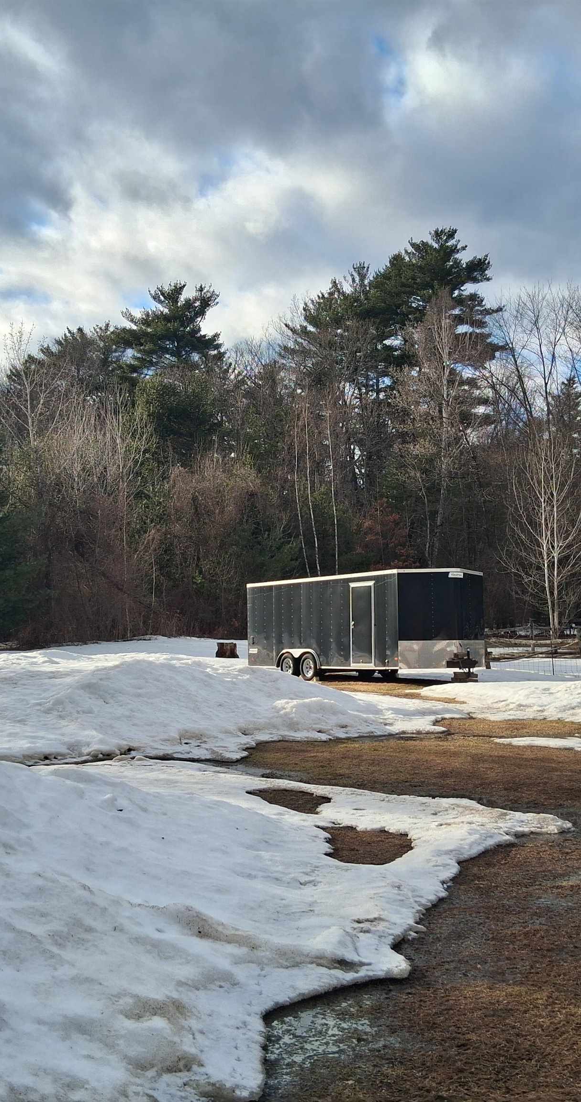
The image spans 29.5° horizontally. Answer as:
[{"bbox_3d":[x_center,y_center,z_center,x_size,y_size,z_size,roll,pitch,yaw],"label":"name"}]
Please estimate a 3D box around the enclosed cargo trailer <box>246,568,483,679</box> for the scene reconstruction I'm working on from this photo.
[{"bbox_3d":[1.944,1.849,26.378,2.544,2.465,7.260,3,-6,-34],"label":"enclosed cargo trailer"}]

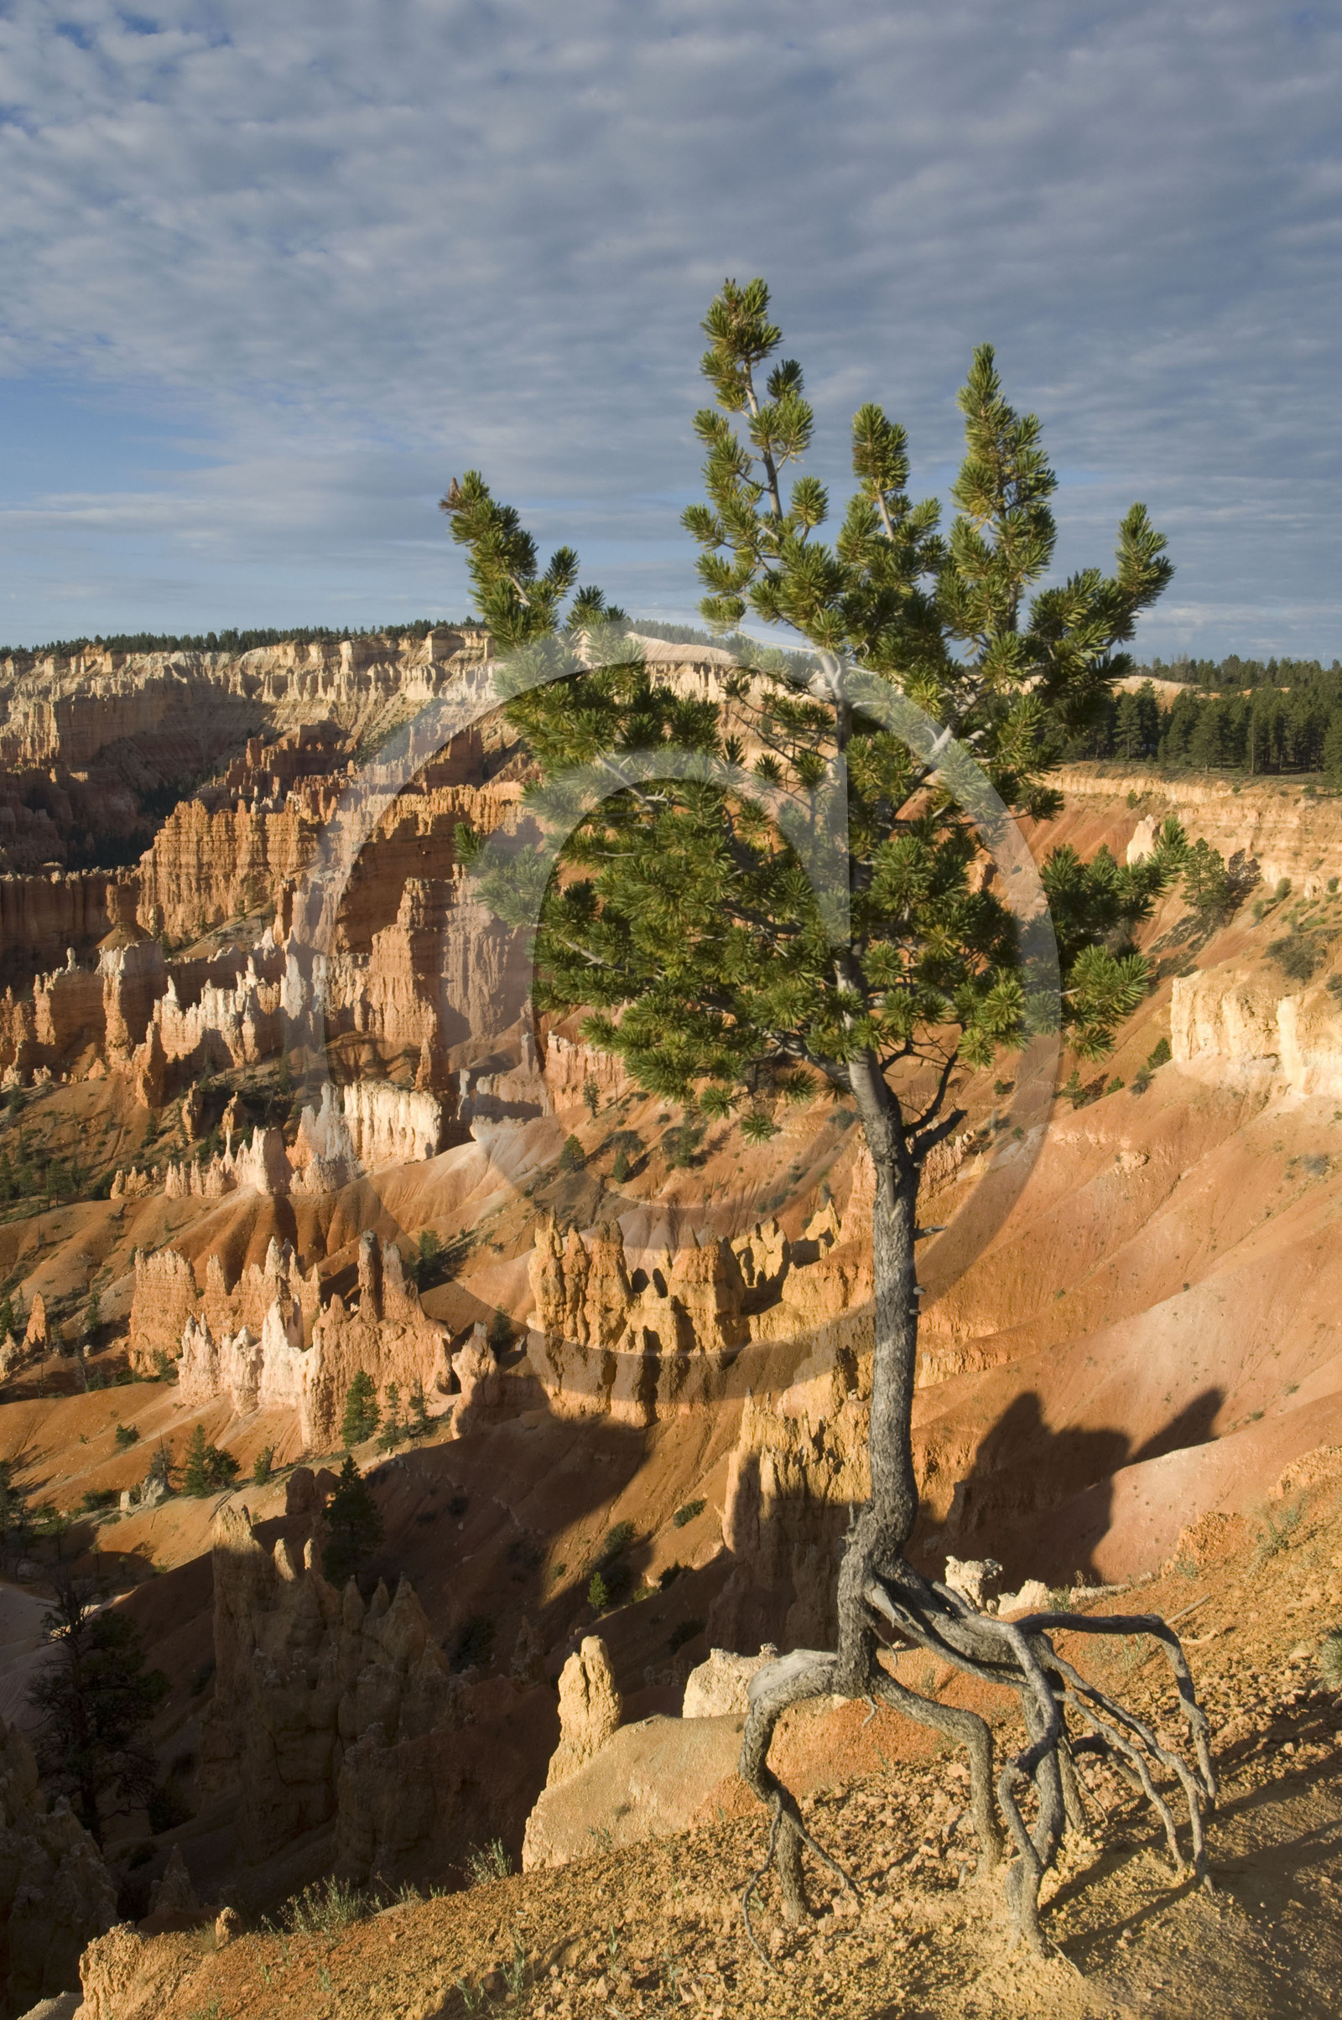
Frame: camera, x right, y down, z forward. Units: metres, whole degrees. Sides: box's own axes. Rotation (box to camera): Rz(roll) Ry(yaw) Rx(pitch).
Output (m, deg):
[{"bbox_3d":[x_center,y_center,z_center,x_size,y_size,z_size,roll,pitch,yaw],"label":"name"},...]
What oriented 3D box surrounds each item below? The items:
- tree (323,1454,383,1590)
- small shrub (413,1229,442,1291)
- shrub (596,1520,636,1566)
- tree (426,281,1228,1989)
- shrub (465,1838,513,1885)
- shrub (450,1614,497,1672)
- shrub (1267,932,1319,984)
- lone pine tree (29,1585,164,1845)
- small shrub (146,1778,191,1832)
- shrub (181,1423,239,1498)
[{"bbox_3d":[-19.295,31.694,112.208,3.639,10.048,3.457,0,10,0],"label":"tree"},{"bbox_3d":[-25.368,25.799,192.403,2.956,6.682,2.808,0,10,0],"label":"small shrub"},{"bbox_3d":[-2.457,24.033,83.441,1.709,1.961,1.624,0,10,0],"label":"shrub"},{"bbox_3d":[0.460,0.335,4.730,2.005,4.173,1.750,0,10,0],"label":"tree"},{"bbox_3d":[-0.629,2.951,6.410,0.170,0.137,0.161,0,10,0],"label":"shrub"},{"bbox_3d":[-8.300,26.626,77.806,1.926,2.417,1.829,0,10,0],"label":"shrub"},{"bbox_3d":[29.897,-2.504,88.916,2.504,2.370,2.379,0,10,0],"label":"shrub"},{"bbox_3d":[-22.278,27.209,71.816,5.519,11.115,5.243,0,10,0],"label":"lone pine tree"},{"bbox_3d":[-18.785,29.773,69.222,1.713,2.034,1.627,0,10,0],"label":"small shrub"},{"bbox_3d":[-33.836,32.953,135.785,4.288,5.360,4.074,0,10,0],"label":"shrub"}]

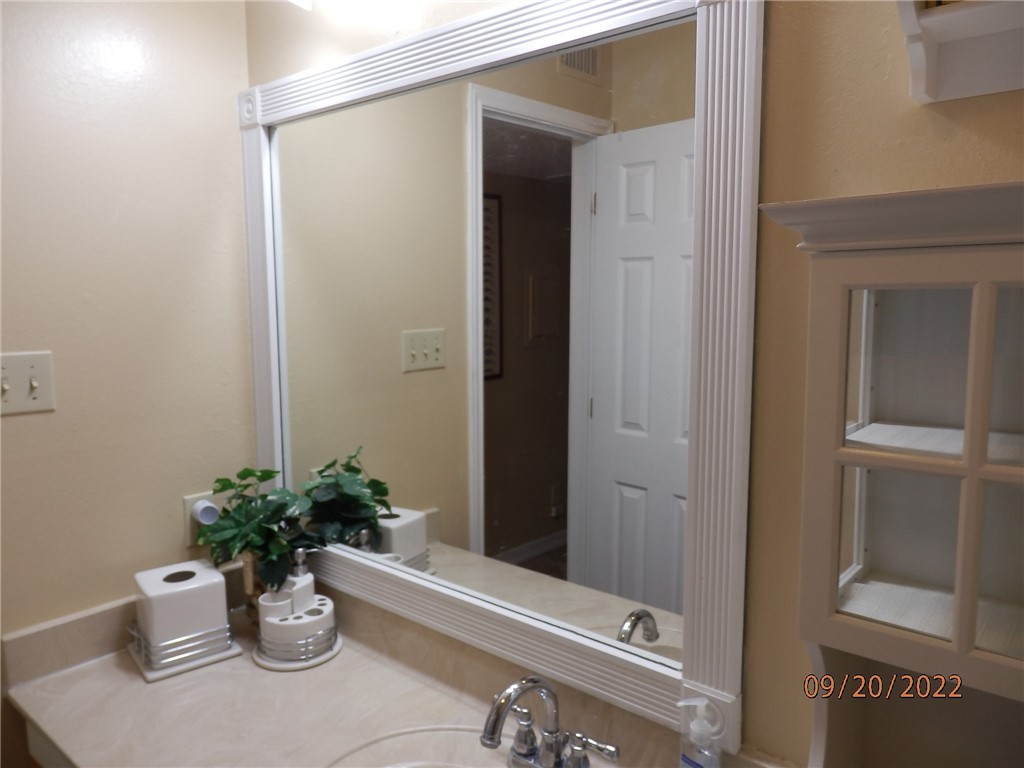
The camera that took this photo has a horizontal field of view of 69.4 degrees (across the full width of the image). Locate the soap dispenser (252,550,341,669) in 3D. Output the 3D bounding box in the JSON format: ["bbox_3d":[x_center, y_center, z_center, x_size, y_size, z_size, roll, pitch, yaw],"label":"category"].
[{"bbox_3d":[-0.437,0.447,1.499,0.172,0.200,0.172,-2,7,-17],"label":"soap dispenser"}]

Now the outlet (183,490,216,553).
[{"bbox_3d":[-0.689,0.302,1.641,0.009,0.115,0.070,6,9,39],"label":"outlet"}]

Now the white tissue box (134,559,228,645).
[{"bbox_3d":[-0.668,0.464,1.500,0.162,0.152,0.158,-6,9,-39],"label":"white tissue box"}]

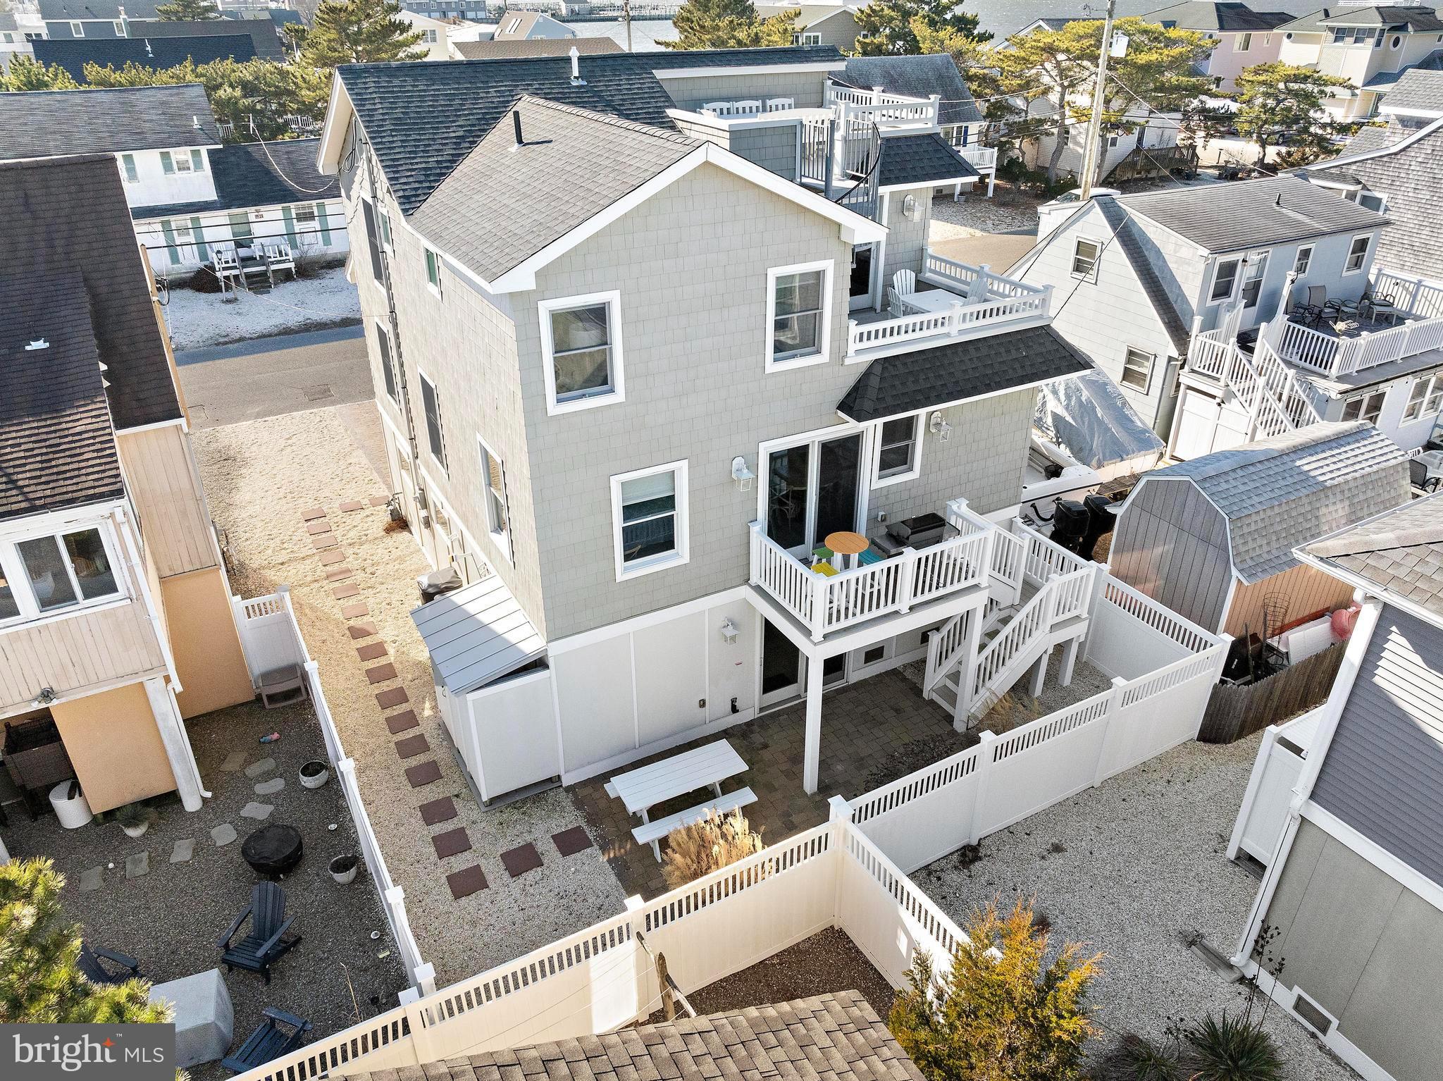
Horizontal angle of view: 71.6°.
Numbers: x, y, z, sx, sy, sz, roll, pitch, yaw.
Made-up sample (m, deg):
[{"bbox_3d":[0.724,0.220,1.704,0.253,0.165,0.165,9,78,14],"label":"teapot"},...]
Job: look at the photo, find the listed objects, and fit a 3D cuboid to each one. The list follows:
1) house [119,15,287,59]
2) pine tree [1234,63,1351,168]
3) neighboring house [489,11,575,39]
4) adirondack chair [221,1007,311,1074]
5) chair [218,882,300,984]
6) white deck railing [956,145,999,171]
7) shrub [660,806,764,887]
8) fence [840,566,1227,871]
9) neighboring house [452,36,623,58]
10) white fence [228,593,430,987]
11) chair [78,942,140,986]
[{"bbox_3d":[-42.369,-38.357,82.725,11.200,8.200,10.500,-15,32,-26],"label":"house"},{"bbox_3d":[38.163,-28.034,65.486,7.400,6.700,6.800,-15,32,-25],"label":"pine tree"},{"bbox_3d":[-28.117,-73.953,148.149,9.600,7.500,12.500,-15,32,-25],"label":"neighboring house"},{"bbox_3d":[-4.987,5.728,11.252,0.850,0.920,0.740,9,30,17],"label":"adirondack chair"},{"bbox_3d":[-5.558,4.771,12.125,0.660,0.900,0.800,8,30,14],"label":"chair"},{"bbox_3d":[14.040,-21.852,57.238,3.200,1.200,1.800,-15,32,-25],"label":"white deck railing"},{"bbox_3d":[-0.031,4.257,12.787,1.250,1.150,1.200,0,29,0],"label":"shrub"},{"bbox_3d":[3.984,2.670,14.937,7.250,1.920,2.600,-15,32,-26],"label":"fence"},{"bbox_3d":[-17.003,-43.088,93.498,16.000,6.500,9.000,-15,32,-25],"label":"neighboring house"},{"bbox_3d":[-5.406,3.420,13.543,0.900,1.920,8.720,-15,32,-26],"label":"white fence"},{"bbox_3d":[-7.244,5.067,11.584,0.800,0.900,0.660,10,30,18],"label":"chair"}]

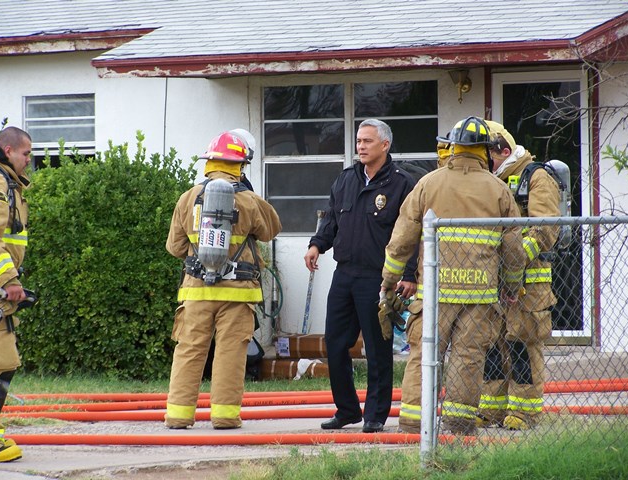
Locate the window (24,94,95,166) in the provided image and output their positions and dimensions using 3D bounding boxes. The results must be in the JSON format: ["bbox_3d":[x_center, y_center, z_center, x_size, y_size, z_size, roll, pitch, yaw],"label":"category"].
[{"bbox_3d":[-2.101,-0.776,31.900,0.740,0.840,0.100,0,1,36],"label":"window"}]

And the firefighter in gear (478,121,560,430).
[{"bbox_3d":[1.218,0.209,22.800,0.580,1.800,0.600,-1,1,-40],"label":"firefighter in gear"}]

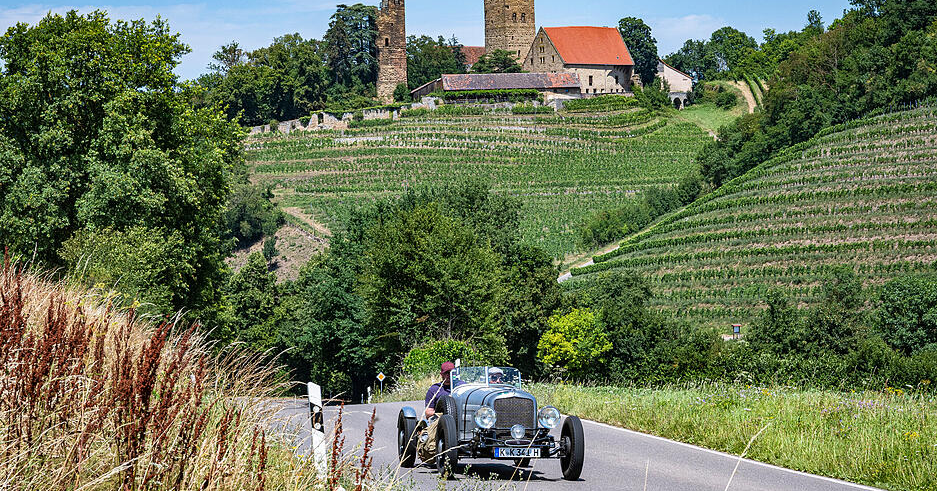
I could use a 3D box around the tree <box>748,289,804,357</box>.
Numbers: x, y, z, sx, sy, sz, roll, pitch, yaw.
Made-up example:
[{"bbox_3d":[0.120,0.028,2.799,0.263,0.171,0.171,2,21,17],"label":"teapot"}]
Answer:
[{"bbox_3d":[19.104,5.024,155.000,3.700,4.800,3.600,-1,-3,0],"label":"tree"}]

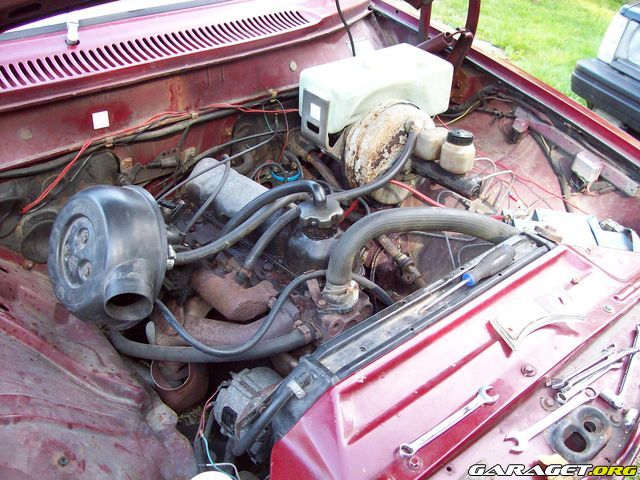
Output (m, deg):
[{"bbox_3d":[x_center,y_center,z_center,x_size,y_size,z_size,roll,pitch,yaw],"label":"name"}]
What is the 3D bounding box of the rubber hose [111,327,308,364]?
[{"bbox_3d":[-0.173,0.165,1.030,0.300,0.050,0.050,3,37,4],"label":"rubber hose"}]

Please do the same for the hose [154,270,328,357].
[{"bbox_3d":[-0.121,0.110,0.985,0.250,0.090,0.055,-8,38,-10],"label":"hose"}]

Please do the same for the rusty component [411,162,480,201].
[{"bbox_3d":[0.237,-0.115,1.235,0.042,0.042,0.150,-25,37,-29],"label":"rusty component"}]

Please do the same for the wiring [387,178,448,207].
[{"bbox_3d":[0.184,-0.088,1.260,0.145,0.025,0.030,31,44,34],"label":"wiring"}]

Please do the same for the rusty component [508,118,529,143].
[{"bbox_3d":[0.450,-0.244,1.500,0.040,0.048,0.040,-24,43,-33],"label":"rusty component"}]

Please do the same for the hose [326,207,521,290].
[{"bbox_3d":[0.159,0.010,1.015,0.315,0.110,0.060,-14,40,-18],"label":"hose"}]

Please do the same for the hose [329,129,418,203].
[{"bbox_3d":[0.100,-0.132,1.216,0.250,0.095,0.050,-24,43,-33],"label":"hose"}]

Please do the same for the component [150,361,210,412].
[{"bbox_3d":[-0.231,0.242,1.100,0.090,0.080,0.080,-12,39,-15],"label":"component"}]

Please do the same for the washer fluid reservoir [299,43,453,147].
[{"bbox_3d":[0.118,-0.321,1.440,0.300,0.120,0.150,-21,42,-31],"label":"washer fluid reservoir"}]

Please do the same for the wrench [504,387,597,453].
[{"bbox_3d":[0.284,0.216,0.815,0.150,0.011,0.028,-21,42,-25],"label":"wrench"}]

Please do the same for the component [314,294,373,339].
[{"bbox_3d":[0.035,0.116,1.000,0.075,0.050,0.060,-25,44,-29],"label":"component"}]

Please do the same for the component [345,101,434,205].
[{"bbox_3d":[0.155,-0.175,1.384,0.210,0.210,0.110,-24,43,-33],"label":"component"}]

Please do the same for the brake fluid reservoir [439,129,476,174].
[{"bbox_3d":[0.248,-0.160,1.200,0.061,0.068,0.061,0,37,0],"label":"brake fluid reservoir"}]

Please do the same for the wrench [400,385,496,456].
[{"bbox_3d":[0.163,0.226,0.825,0.170,0.010,0.030,-20,44,-29],"label":"wrench"}]

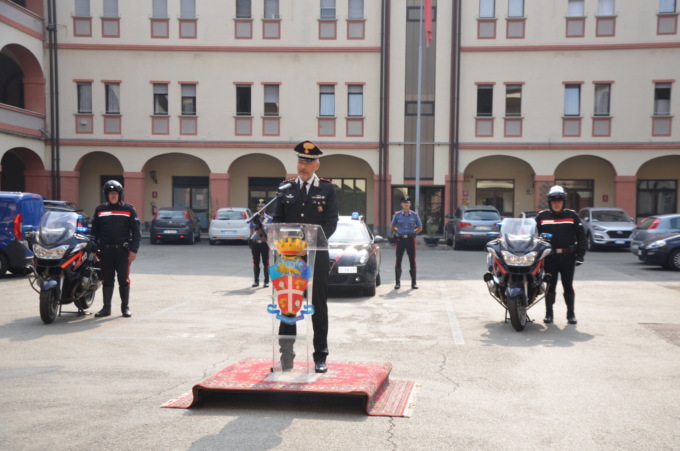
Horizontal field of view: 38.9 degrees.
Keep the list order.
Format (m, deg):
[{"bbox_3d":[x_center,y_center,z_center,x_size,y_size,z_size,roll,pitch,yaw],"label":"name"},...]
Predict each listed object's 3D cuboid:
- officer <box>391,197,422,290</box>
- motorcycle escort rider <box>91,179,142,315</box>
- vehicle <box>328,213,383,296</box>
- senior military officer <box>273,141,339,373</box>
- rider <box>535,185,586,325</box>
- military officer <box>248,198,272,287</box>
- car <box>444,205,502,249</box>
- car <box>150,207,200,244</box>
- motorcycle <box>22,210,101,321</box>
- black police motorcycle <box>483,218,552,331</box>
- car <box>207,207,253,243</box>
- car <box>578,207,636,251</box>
[{"bbox_3d":[1.300,0.341,18.800,0.600,1.800,0.360,1,1,3],"label":"officer"},{"bbox_3d":[-3.140,0.312,13.500,0.610,1.870,0.380,1,1,5],"label":"motorcycle escort rider"},{"bbox_3d":[-0.140,0.491,18.750,1.820,1.500,4.350,1,1,5],"label":"vehicle"},{"bbox_3d":[-0.280,0.248,7.870,0.530,1.870,0.400,1,1,7],"label":"senior military officer"},{"bbox_3d":[2.990,0.393,12.980,0.700,1.850,0.400,1,1,10],"label":"rider"},{"bbox_3d":[-1.520,0.344,18.600,0.520,1.710,0.380,1,1,-3],"label":"military officer"},{"bbox_3d":[5.420,0.090,38.800,1.980,1.740,5.000,1,1,0],"label":"car"},{"bbox_3d":[-6.730,0.000,39.800,1.690,1.490,4.030,1,1,-3],"label":"car"},{"bbox_3d":[-3.670,0.520,12.950,0.920,1.430,2.200,1,1,0],"label":"motorcycle"},{"bbox_3d":[2.400,0.615,13.150,0.910,1.430,2.200,1,1,9],"label":"black police motorcycle"},{"bbox_3d":[-4.360,0.030,39.800,1.690,1.490,4.030,1,1,-2],"label":"car"},{"bbox_3d":[10.700,0.190,38.400,1.870,1.660,4.450,1,1,4],"label":"car"}]

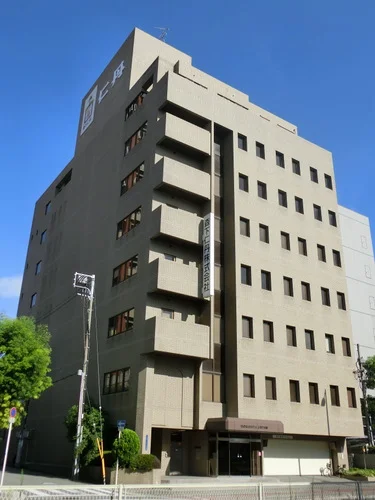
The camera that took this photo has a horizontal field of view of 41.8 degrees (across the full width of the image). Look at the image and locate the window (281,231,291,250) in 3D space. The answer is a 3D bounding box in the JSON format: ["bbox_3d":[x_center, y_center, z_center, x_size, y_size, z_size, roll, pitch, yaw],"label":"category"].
[{"bbox_3d":[7.299,-0.666,37.018,0.875,1.358,0.214,16,-27,-31],"label":"window"}]

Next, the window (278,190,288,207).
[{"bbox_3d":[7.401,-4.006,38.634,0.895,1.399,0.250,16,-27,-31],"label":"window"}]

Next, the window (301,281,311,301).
[{"bbox_3d":[8.315,2.955,34.768,0.828,1.295,0.200,16,-27,-31],"label":"window"}]

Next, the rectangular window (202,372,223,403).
[{"bbox_3d":[1.538,8.487,30.352,1.509,1.740,0.171,16,-27,-31],"label":"rectangular window"}]

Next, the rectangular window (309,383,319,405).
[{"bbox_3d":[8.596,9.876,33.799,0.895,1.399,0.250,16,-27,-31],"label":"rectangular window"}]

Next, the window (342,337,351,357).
[{"bbox_3d":[12.186,7.509,37.874,0.891,1.382,0.150,16,-27,-31],"label":"window"}]

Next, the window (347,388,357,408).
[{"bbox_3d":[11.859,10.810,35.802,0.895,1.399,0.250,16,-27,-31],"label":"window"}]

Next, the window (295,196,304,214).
[{"bbox_3d":[9.077,-3.641,40.114,0.891,1.382,0.150,16,-27,-31],"label":"window"}]

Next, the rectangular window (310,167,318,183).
[{"bbox_3d":[10.206,-6.069,39.883,0.828,1.295,0.200,16,-27,-31],"label":"rectangular window"}]

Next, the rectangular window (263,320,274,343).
[{"bbox_3d":[5.377,5.499,33.096,0.875,1.358,0.214,16,-27,-31],"label":"rectangular window"}]

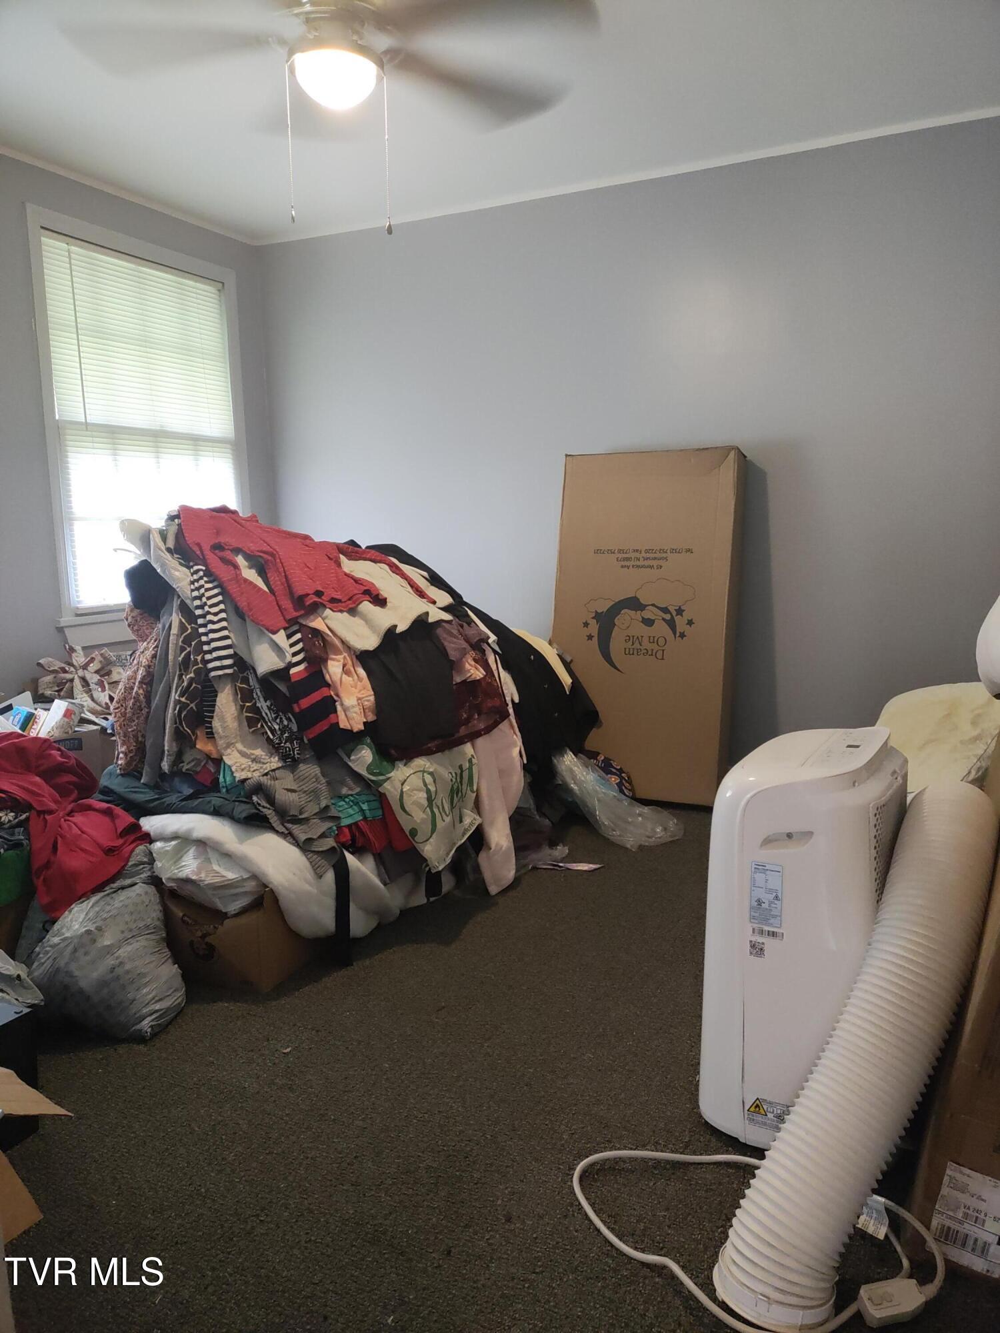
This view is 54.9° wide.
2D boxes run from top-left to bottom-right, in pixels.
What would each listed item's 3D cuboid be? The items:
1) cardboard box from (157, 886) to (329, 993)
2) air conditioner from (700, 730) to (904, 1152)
[{"bbox_3d":[-0.665,0.633,2.519,0.370,0.240,0.330,3,9,25],"label":"cardboard box"},{"bbox_3d":[0.556,0.484,1.743,0.330,0.705,0.350,3,10,28],"label":"air conditioner"}]

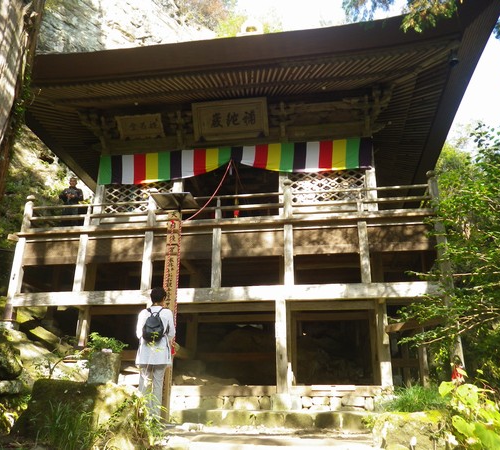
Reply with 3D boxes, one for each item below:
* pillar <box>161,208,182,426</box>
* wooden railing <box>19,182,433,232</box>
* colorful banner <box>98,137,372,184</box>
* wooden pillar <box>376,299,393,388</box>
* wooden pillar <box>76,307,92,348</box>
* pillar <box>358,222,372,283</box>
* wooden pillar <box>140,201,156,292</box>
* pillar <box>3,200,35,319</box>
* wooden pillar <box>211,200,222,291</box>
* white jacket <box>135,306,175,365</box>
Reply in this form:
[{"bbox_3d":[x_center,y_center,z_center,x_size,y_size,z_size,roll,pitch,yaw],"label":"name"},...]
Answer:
[{"bbox_3d":[-1.103,1.147,6.722,0.150,2.908,0.150,-3,-20,8],"label":"pillar"},{"bbox_3d":[-0.735,-0.340,10.287,8.844,0.632,0.220,-3,-20,8],"label":"wooden railing"},{"bbox_3d":[-0.466,-1.508,11.678,6.696,0.803,0.120,-3,-20,8],"label":"colorful banner"},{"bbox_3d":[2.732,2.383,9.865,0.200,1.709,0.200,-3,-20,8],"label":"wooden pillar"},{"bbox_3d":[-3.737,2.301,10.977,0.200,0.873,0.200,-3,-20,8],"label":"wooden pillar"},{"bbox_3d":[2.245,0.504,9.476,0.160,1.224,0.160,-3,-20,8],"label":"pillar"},{"bbox_3d":[-2.110,0.444,10.227,0.155,1.943,0.155,-3,-20,8],"label":"wooden pillar"},{"bbox_3d":[-5.004,0.671,10.627,0.180,2.823,0.180,-3,-20,8],"label":"pillar"},{"bbox_3d":[-0.685,0.352,10.022,0.160,1.909,0.160,-3,-20,8],"label":"wooden pillar"},{"bbox_3d":[-1.216,1.404,6.214,0.470,0.724,0.330,0,-20,2],"label":"white jacket"}]

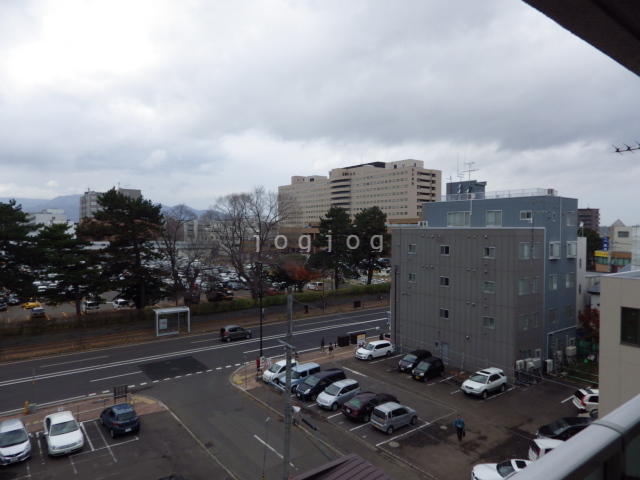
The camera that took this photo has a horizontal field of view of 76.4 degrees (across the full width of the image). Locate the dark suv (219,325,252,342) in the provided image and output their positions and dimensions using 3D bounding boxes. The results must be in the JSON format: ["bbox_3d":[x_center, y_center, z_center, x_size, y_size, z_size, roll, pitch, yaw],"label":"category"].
[{"bbox_3d":[-10.513,11.620,50.896,3.800,1.600,1.670,0,1,-36],"label":"dark suv"}]

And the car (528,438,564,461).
[{"bbox_3d":[14.031,12.296,23.057,3.800,1.550,1.620,0,1,2],"label":"car"}]

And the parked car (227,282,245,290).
[{"bbox_3d":[-19.653,10.823,94.787,1.720,1.500,4.500,0,1,-36],"label":"parked car"}]

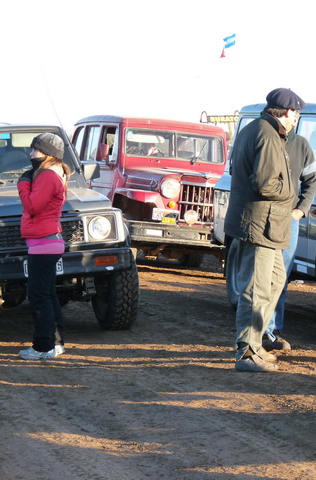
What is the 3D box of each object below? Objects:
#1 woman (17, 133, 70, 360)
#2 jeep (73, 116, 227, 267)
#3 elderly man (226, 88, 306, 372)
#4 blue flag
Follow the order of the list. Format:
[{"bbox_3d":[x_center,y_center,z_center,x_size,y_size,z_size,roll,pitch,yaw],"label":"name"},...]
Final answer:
[{"bbox_3d":[-0.804,0.035,11.300,0.400,1.600,0.460,0,3,-9],"label":"woman"},{"bbox_3d":[-0.060,-0.610,20.200,1.750,1.800,4.500,3,3,-14],"label":"jeep"},{"bbox_3d":[0.708,-0.065,10.500,0.520,1.840,0.560,0,3,3],"label":"elderly man"},{"bbox_3d":[1.400,-3.950,32.000,0.270,0.260,0.070,0,3,-6],"label":"blue flag"}]

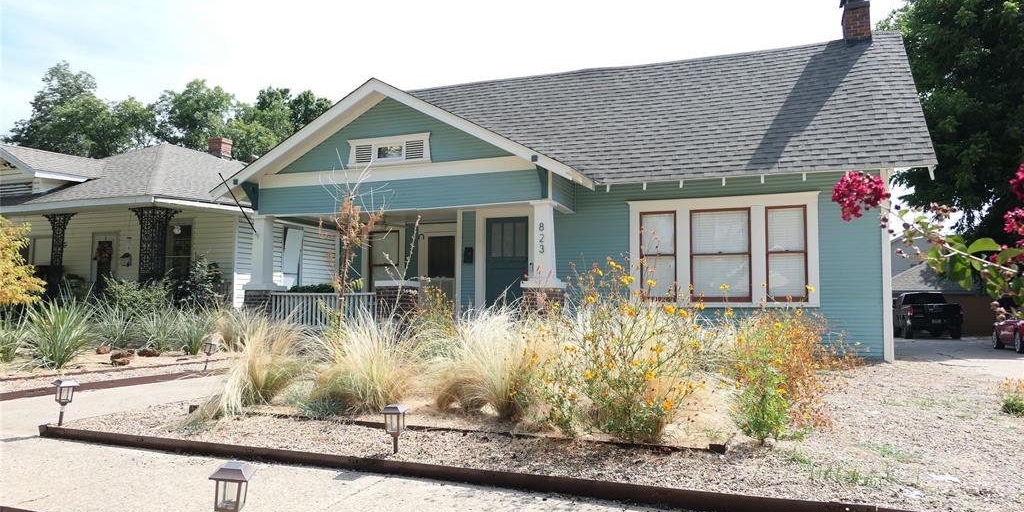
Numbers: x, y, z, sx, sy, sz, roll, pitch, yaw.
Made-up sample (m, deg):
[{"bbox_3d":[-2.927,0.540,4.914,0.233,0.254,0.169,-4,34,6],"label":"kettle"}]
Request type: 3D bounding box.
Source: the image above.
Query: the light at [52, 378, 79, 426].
[{"bbox_3d":[-3.470,1.133,5.274,0.139,0.345,0.139,2,-5,33],"label":"light"}]

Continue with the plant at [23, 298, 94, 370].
[{"bbox_3d":[-6.124,1.008,9.245,0.860,0.970,0.860,2,-4,-33],"label":"plant"}]

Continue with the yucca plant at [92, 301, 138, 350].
[{"bbox_3d":[-7.169,1.230,12.365,0.780,0.870,0.780,2,-4,-30],"label":"yucca plant"}]

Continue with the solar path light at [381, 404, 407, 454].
[{"bbox_3d":[-0.718,1.068,4.202,0.142,0.302,0.142,-2,-3,3],"label":"solar path light"}]

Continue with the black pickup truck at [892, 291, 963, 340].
[{"bbox_3d":[16.746,2.276,27.870,1.960,1.860,5.500,-1,-4,23],"label":"black pickup truck"}]

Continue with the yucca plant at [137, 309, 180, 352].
[{"bbox_3d":[-6.225,1.277,12.075,0.740,0.750,0.740,2,-4,-27],"label":"yucca plant"}]

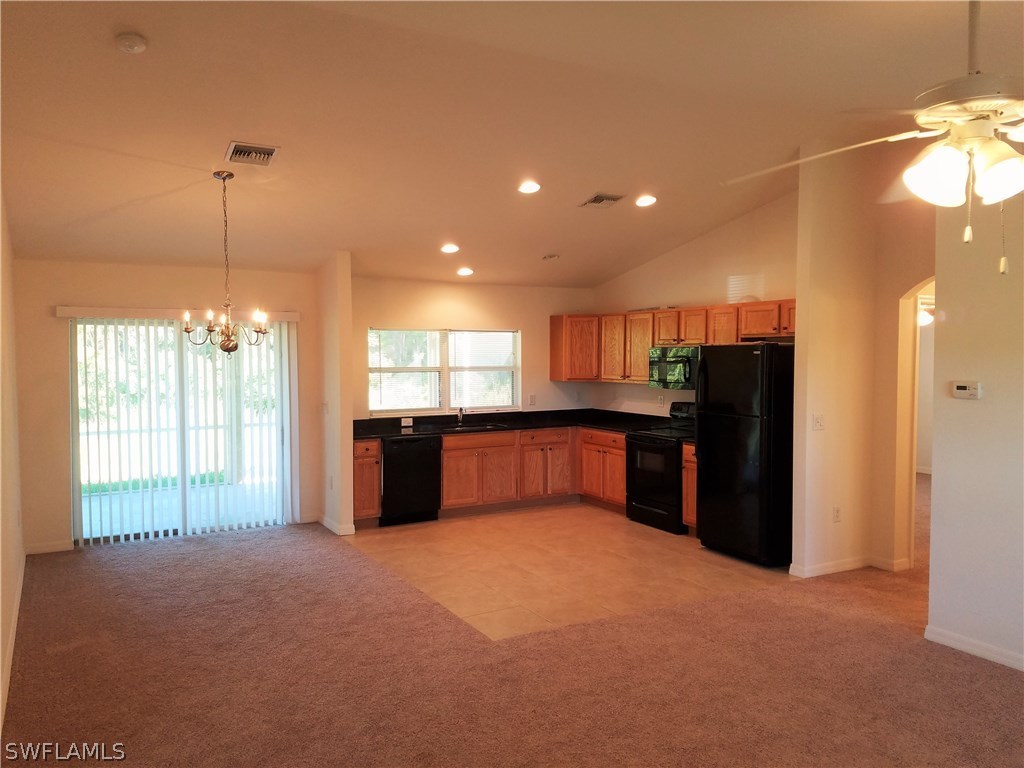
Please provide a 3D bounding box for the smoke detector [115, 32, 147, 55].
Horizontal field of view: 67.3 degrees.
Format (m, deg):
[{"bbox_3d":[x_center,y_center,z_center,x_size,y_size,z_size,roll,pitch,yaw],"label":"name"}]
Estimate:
[{"bbox_3d":[-1.824,-1.626,3.693,0.145,0.040,0.145,-1,-9,-29],"label":"smoke detector"}]

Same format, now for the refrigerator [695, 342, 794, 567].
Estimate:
[{"bbox_3d":[2.132,0.550,6.546,0.823,1.775,0.730,-2,3,-31],"label":"refrigerator"}]

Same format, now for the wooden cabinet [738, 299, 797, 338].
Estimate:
[{"bbox_3d":[2.391,-0.555,6.568,0.328,0.302,0.920,-1,3,-29],"label":"wooden cabinet"}]

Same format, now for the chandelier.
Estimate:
[{"bbox_3d":[-1.948,-0.812,5.230,0.570,1.230,0.570,-1,3,-29],"label":"chandelier"}]

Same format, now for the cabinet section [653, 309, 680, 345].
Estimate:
[{"bbox_3d":[1.675,-0.557,7.772,0.330,0.378,0.381,-2,3,-30],"label":"cabinet section"}]

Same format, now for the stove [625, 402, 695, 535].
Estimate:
[{"bbox_3d":[1.623,0.806,7.643,0.652,1.165,0.765,-2,3,-31],"label":"stove"}]

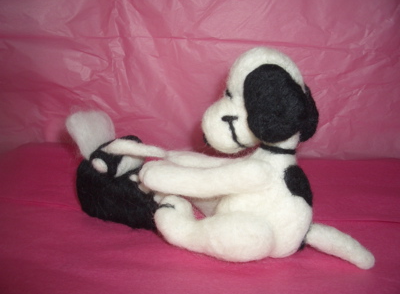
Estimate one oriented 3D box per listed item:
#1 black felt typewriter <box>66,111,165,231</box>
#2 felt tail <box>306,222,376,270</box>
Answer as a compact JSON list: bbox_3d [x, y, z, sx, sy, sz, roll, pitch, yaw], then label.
[{"bbox_3d":[-0.067,0.019,0.399,0.088,0.092,0.068,8,19,25],"label":"black felt typewriter"},{"bbox_3d":[0.110,0.079,0.321,0.054,0.022,0.016,13,21,36],"label":"felt tail"}]

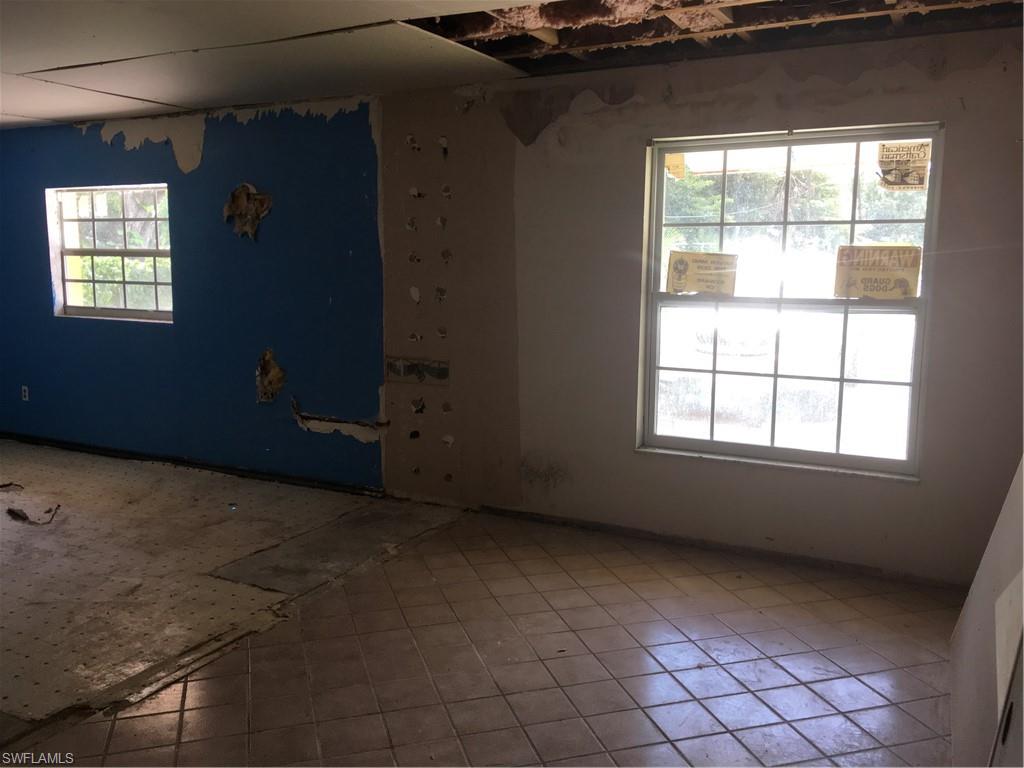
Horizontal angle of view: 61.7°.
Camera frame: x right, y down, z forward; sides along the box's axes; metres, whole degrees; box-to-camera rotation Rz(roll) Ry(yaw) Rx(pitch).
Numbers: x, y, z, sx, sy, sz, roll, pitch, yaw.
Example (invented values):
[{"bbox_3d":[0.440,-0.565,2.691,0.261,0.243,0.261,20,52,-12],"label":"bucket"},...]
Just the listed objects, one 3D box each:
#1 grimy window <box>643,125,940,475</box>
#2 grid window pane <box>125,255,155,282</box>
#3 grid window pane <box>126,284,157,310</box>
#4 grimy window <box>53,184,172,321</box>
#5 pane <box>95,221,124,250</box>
[{"bbox_3d":[1.319,-0.404,4.230,1.345,1.585,0.110,4,9,26],"label":"grimy window"},{"bbox_3d":[-2.712,-0.833,6.256,0.311,0.190,0.034,4,9,26],"label":"grid window pane"},{"bbox_3d":[-2.710,-0.636,6.283,0.314,0.188,0.034,4,9,26],"label":"grid window pane"},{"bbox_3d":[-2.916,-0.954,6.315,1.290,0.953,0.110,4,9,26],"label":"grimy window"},{"bbox_3d":[-2.997,-1.108,6.397,0.320,0.213,0.034,4,9,26],"label":"pane"}]

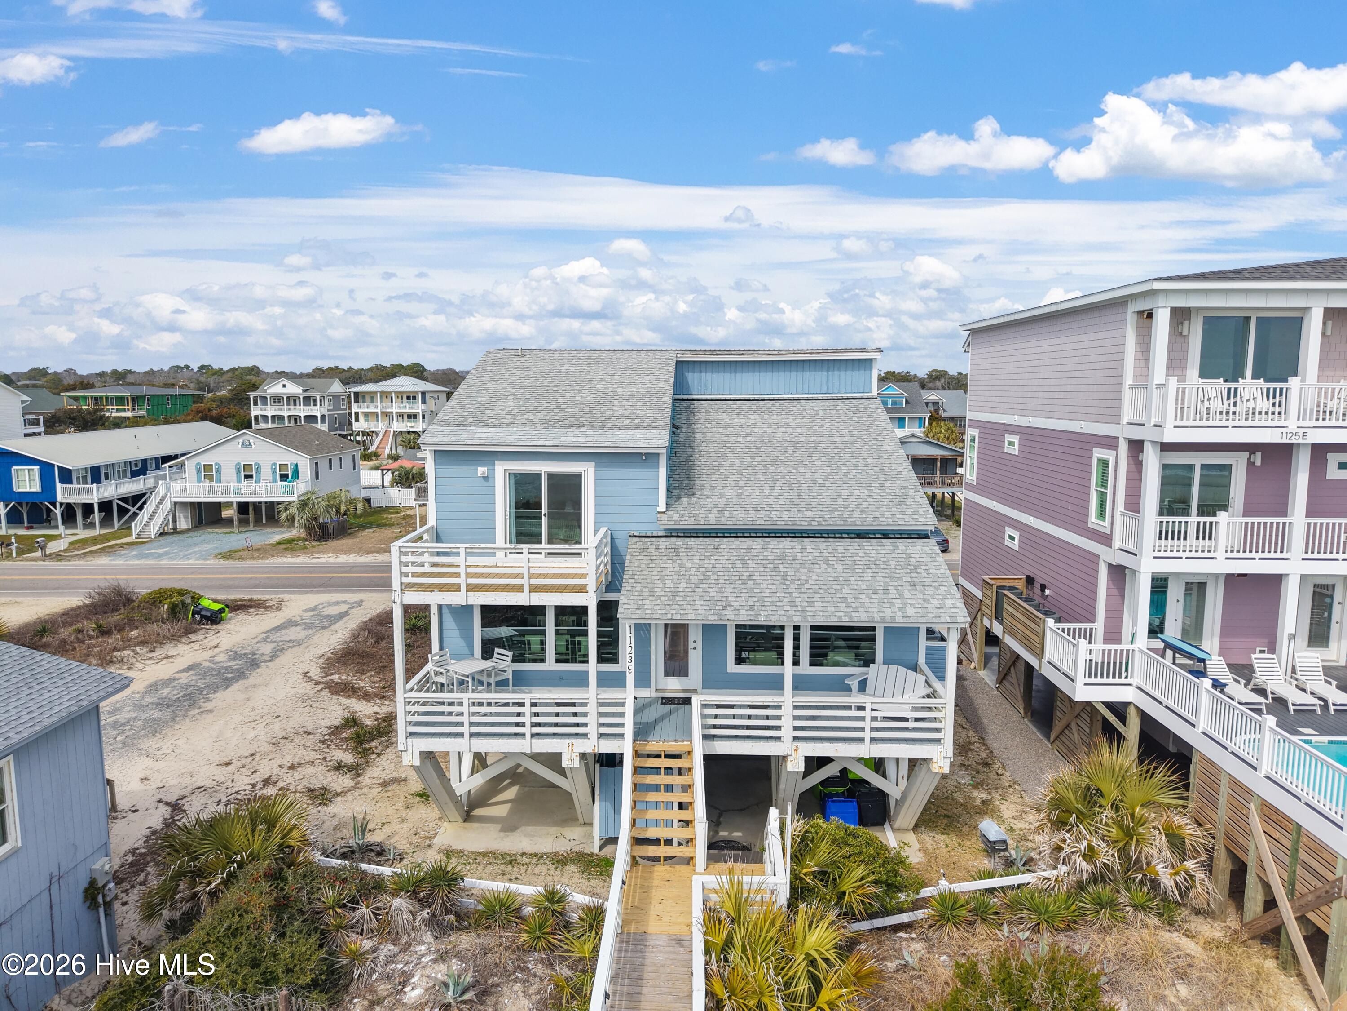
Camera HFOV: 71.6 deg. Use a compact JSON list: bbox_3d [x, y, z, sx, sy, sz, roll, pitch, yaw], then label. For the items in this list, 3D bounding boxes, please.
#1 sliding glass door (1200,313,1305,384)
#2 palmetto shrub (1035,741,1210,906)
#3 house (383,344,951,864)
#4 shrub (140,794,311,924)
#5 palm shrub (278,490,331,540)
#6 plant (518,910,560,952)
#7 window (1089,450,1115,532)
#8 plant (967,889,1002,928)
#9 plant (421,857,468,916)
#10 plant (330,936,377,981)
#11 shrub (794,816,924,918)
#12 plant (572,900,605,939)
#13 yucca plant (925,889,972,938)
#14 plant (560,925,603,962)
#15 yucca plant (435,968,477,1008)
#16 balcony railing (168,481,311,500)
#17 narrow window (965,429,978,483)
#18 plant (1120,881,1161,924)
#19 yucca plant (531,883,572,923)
[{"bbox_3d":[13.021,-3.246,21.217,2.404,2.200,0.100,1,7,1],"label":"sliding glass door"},{"bbox_3d":[8.220,5.820,17.226,2.896,2.871,2.896,0,7,1],"label":"palmetto shrub"},{"bbox_3d":[0.209,1.022,24.617,11.000,10.250,14.500,0,7,1],"label":"house"},{"bbox_3d":[-8.120,6.393,16.993,2.922,2.181,2.338,0,7,2],"label":"shrub"},{"bbox_3d":[-23.508,0.604,59.560,3.169,3.159,2.852,0,7,2],"label":"palm shrub"},{"bbox_3d":[-2.248,7.151,15.718,0.719,0.637,0.719,0,7,2],"label":"plant"},{"bbox_3d":[10.349,-0.358,22.586,0.100,1.930,1.210,1,7,1],"label":"window"},{"bbox_3d":[5.508,7.152,16.577,0.585,0.651,0.585,0,7,2],"label":"plant"},{"bbox_3d":[-4.154,6.868,16.846,0.830,1.096,0.830,0,7,2],"label":"plant"},{"bbox_3d":[-4.876,6.897,14.242,0.653,0.607,0.653,0,7,1],"label":"plant"},{"bbox_3d":[3.367,6.644,17.334,2.402,1.651,2.042,0,7,2],"label":"shrub"},{"bbox_3d":[-1.355,6.873,15.529,0.627,0.578,0.627,0,7,1],"label":"plant"},{"bbox_3d":[4.805,7.110,16.315,0.777,0.798,0.777,0,7,2],"label":"yucca plant"},{"bbox_3d":[-1.440,6.847,14.615,0.655,0.458,0.655,0,7,1],"label":"plant"},{"bbox_3d":[-3.195,7.087,13.739,0.573,0.476,0.573,0,7,1],"label":"yucca plant"},{"bbox_3d":[-29.516,-1.151,63.855,8.576,1.054,2.200,0,7,2],"label":"balcony railing"},{"bbox_3d":[10.576,-1.713,33.071,0.100,1.900,1.180,1,7,1],"label":"narrow window"},{"bbox_3d":[8.251,7.014,16.517,0.632,0.680,0.632,0,7,1],"label":"plant"},{"bbox_3d":[-2.168,7.085,16.665,0.745,0.623,0.745,0,7,2],"label":"yucca plant"}]

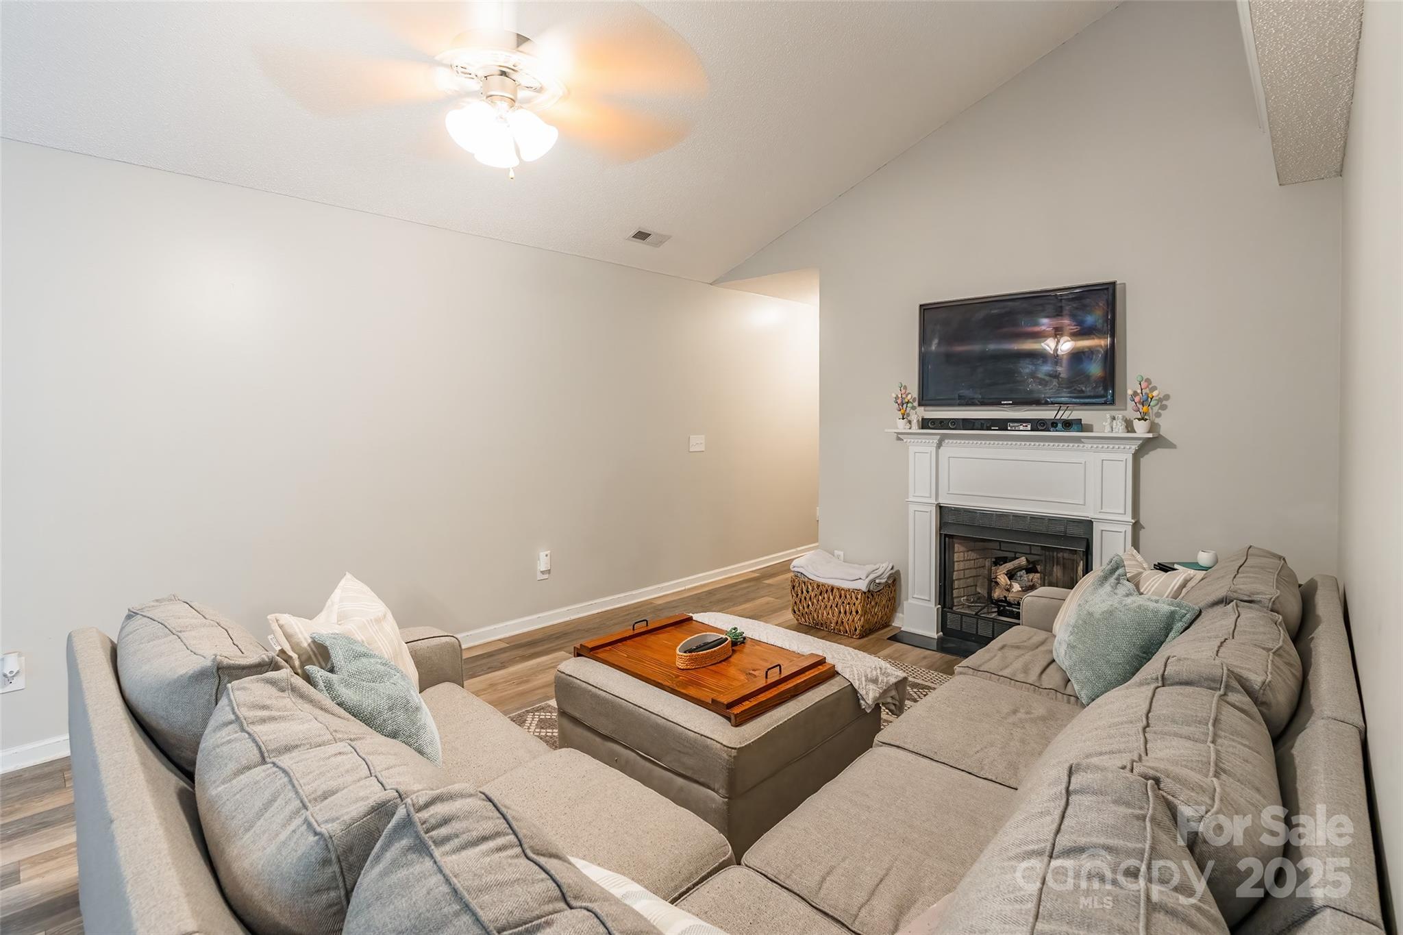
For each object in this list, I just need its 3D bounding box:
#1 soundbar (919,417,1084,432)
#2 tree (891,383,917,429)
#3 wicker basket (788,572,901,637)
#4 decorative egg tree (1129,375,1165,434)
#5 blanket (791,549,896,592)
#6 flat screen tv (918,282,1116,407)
[{"bbox_3d":[1.749,-0.252,3.706,0.065,0.068,0.905,-5,6,-45],"label":"soundbar"},{"bbox_3d":[1.325,-0.400,4.101,0.135,0.300,0.135,-5,6,-45],"label":"tree"},{"bbox_3d":[0.980,0.924,4.349,0.430,0.310,0.590,-5,6,-45],"label":"wicker basket"},{"bbox_3d":[2.251,-0.319,3.169,0.135,0.298,0.135,-5,6,-45],"label":"decorative egg tree"},{"bbox_3d":[0.972,0.728,4.338,0.410,0.155,0.570,-5,6,-45],"label":"blanket"},{"bbox_3d":[1.793,-0.679,3.635,0.075,0.635,1.060,-5,6,-45],"label":"flat screen tv"}]

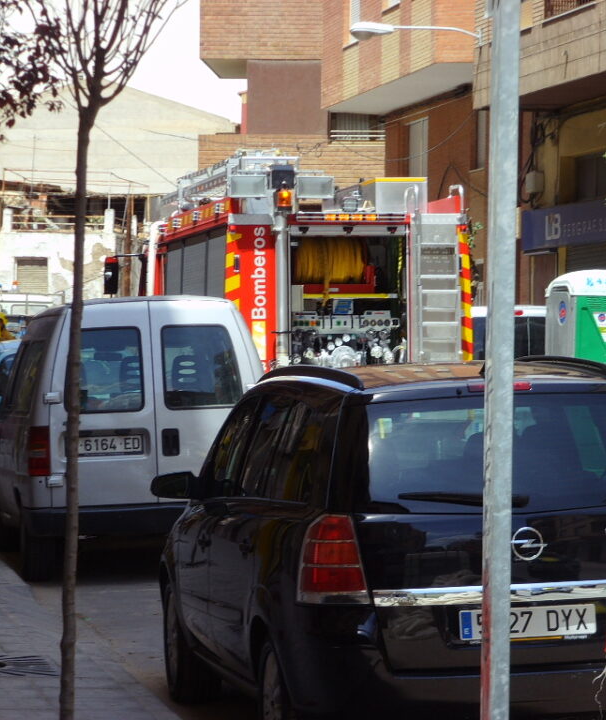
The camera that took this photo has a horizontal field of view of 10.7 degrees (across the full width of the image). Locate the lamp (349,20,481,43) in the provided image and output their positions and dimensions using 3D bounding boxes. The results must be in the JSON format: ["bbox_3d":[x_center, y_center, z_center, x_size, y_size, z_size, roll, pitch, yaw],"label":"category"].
[{"bbox_3d":[1.730,-5.040,49.800,2.050,0.370,0.300,0,1,-10],"label":"lamp"}]

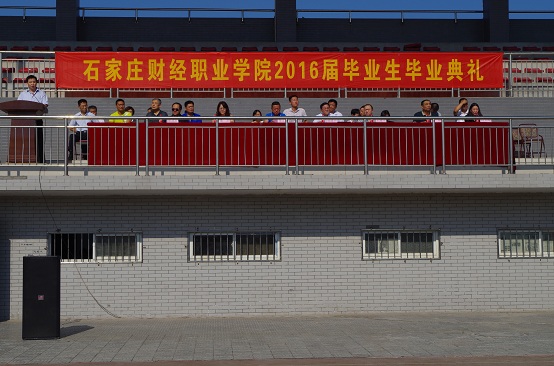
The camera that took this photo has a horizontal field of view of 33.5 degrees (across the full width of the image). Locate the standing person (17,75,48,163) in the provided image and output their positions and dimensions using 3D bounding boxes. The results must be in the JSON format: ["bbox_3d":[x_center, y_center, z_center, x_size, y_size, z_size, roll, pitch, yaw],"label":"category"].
[{"bbox_3d":[-4.735,-1.204,17.776,0.550,1.758,0.380,0,-3,-4],"label":"standing person"}]

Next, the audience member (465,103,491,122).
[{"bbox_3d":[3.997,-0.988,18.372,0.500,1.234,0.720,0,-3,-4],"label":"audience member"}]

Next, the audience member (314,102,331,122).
[{"bbox_3d":[0.947,-0.915,17.473,0.500,1.270,0.760,0,-4,-4],"label":"audience member"}]

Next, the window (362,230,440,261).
[{"bbox_3d":[2.357,1.177,17.399,1.508,0.573,0.100,0,-3,-4],"label":"window"}]

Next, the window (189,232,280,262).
[{"bbox_3d":[-0.783,1.191,17.169,1.739,0.566,0.100,0,-3,-4],"label":"window"}]

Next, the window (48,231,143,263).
[{"bbox_3d":[-3.343,1.193,16.982,1.728,0.559,0.100,0,-3,-4],"label":"window"}]

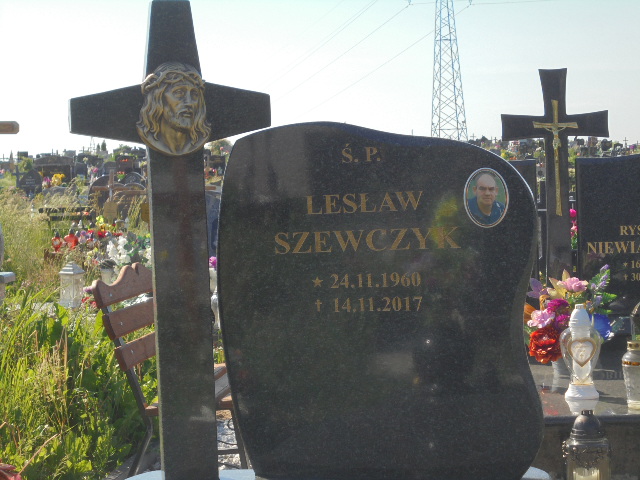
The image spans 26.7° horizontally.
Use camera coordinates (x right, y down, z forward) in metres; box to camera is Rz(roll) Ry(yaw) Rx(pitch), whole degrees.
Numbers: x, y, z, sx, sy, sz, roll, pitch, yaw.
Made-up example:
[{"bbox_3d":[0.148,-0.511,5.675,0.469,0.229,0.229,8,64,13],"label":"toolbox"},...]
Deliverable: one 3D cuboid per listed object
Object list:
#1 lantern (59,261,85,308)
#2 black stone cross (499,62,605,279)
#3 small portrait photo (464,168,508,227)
[{"bbox_3d":[-1.545,0.278,8.400,0.120,0.295,0.120,0,5,29],"label":"lantern"},{"bbox_3d":[0.878,-0.183,5.000,0.400,0.910,0.075,-1,4,11],"label":"black stone cross"},{"bbox_3d":[0.346,-0.087,2.800,0.092,0.123,0.012,-1,4,10],"label":"small portrait photo"}]

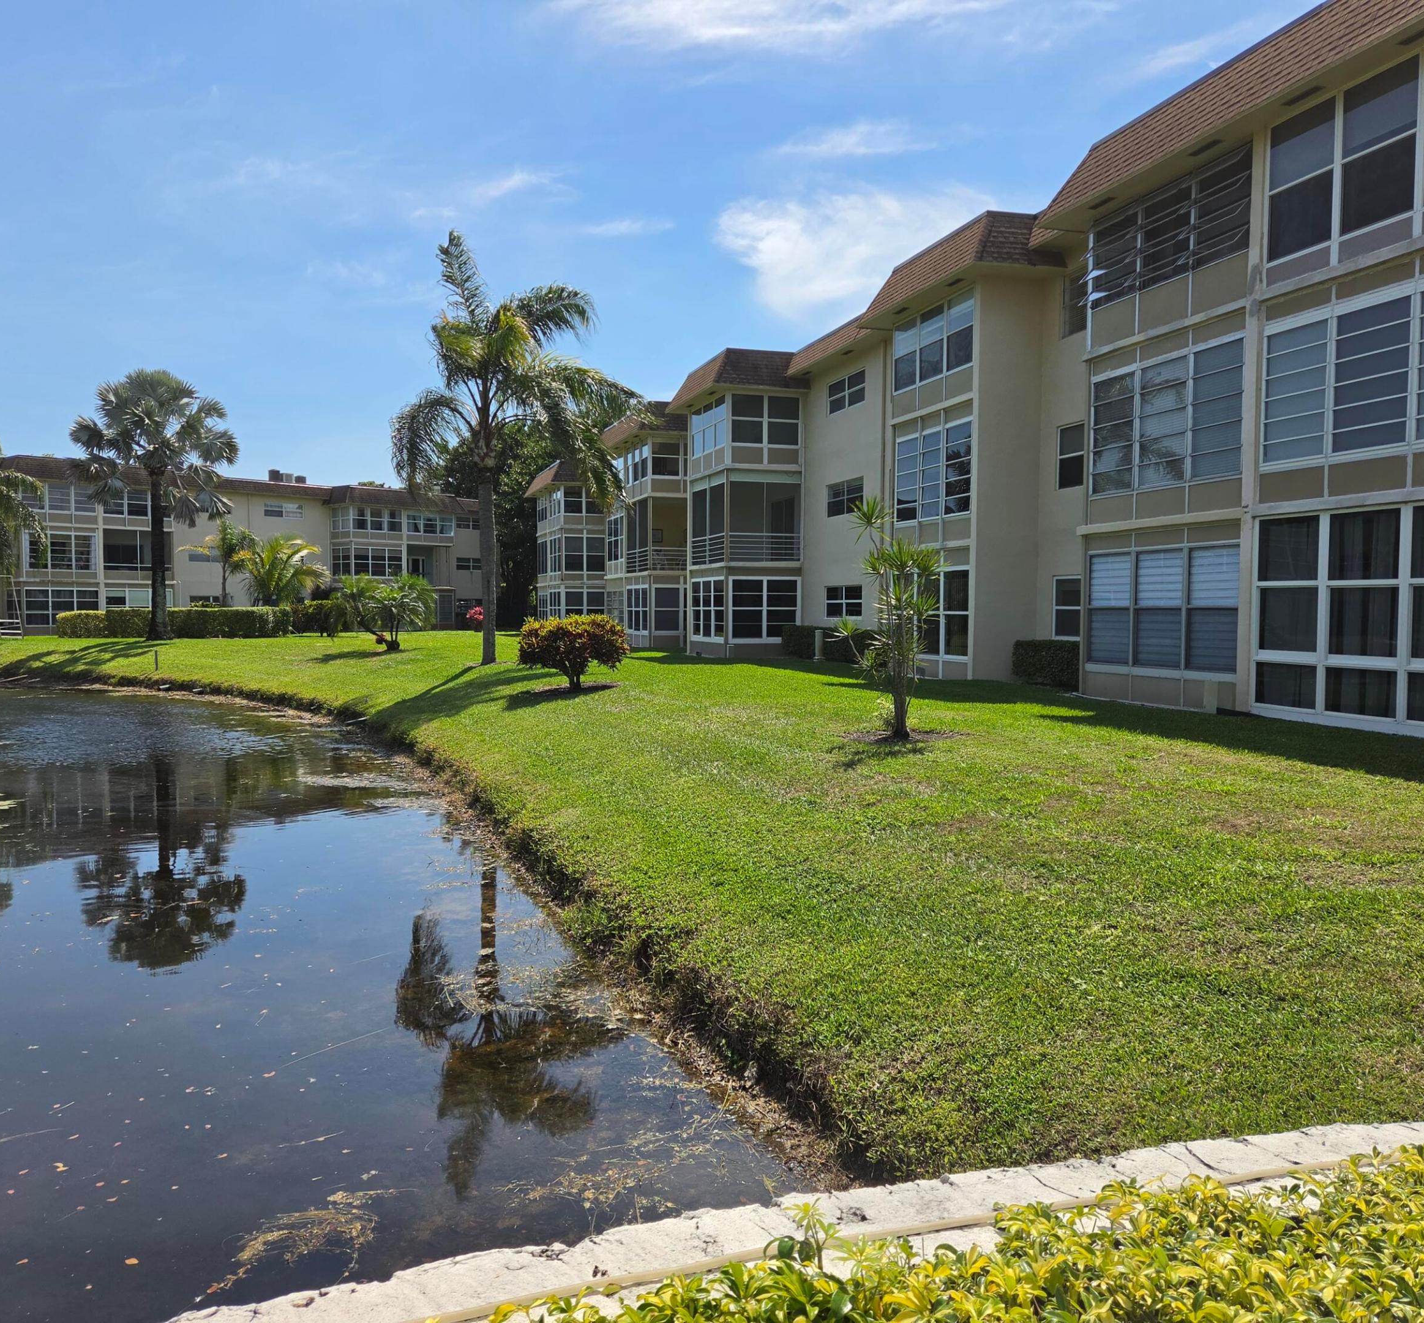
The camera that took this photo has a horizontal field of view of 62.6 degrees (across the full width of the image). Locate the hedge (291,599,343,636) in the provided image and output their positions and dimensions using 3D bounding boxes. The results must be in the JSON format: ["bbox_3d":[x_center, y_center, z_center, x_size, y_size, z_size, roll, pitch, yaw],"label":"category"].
[{"bbox_3d":[-17.551,-1.966,52.261,2.569,1.658,1.400,-1,3,-18],"label":"hedge"}]

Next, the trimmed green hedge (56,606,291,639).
[{"bbox_3d":[-21.743,-1.592,47.790,8.638,1.250,1.200,-1,3,-18],"label":"trimmed green hedge"}]

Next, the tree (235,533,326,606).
[{"bbox_3d":[-19.418,-3.450,52.694,3.893,4.546,3.893,-1,3,-20],"label":"tree"}]

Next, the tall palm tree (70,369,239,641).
[{"bbox_3d":[-21.540,-5.979,45.057,5.886,10.371,5.886,-1,3,-25],"label":"tall palm tree"}]

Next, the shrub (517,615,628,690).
[{"bbox_3d":[-2.359,-0.157,19.871,1.877,1.251,1.750,0,3,-7],"label":"shrub"}]

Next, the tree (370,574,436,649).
[{"bbox_3d":[-9.453,-1.513,35.945,2.020,2.335,2.020,0,3,-15],"label":"tree"}]

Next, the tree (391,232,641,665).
[{"bbox_3d":[-4.644,-5.000,27.762,5.799,10.175,5.400,0,3,-9],"label":"tree"}]

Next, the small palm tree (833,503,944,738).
[{"bbox_3d":[1.972,-0.496,12.938,1.202,2.661,1.150,1,3,9],"label":"small palm tree"}]

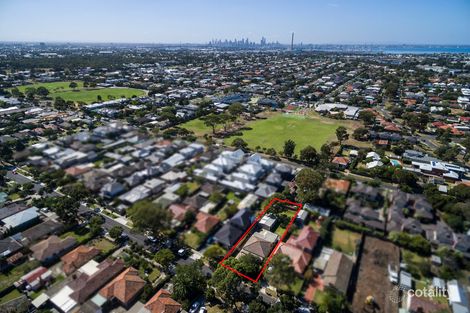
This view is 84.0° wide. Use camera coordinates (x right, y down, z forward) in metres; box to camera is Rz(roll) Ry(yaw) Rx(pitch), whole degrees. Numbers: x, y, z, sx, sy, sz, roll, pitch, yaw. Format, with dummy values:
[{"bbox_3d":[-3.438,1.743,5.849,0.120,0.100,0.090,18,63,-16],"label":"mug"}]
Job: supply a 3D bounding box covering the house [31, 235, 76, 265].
[{"bbox_3d":[-75.340,36.360,108.180,12.300,5.500,12.800,13,27,27],"label":"house"}]

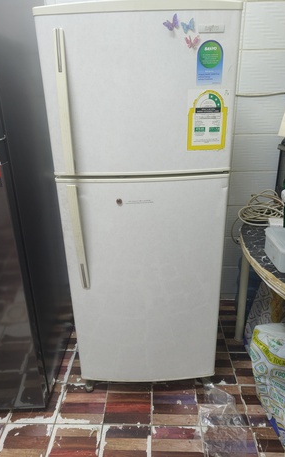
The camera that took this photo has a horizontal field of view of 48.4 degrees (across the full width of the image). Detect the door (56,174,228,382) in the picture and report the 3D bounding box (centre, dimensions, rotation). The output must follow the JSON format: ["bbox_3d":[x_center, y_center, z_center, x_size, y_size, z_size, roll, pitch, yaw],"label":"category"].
[{"bbox_3d":[0.013,0.236,1.249,0.589,0.893,0.090,-2,22,0],"label":"door"}]

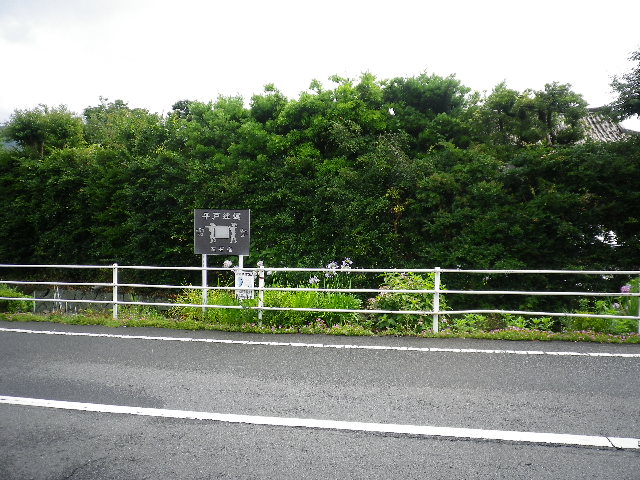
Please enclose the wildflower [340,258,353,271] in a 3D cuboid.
[{"bbox_3d":[0.466,0.436,9.100,0.205,0.210,0.190,0,1,0],"label":"wildflower"}]

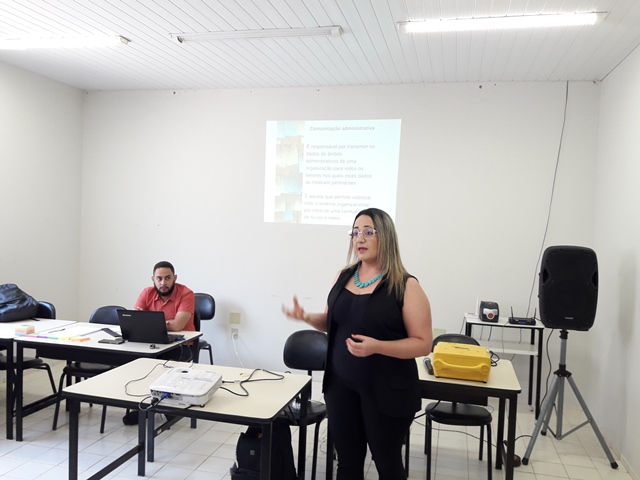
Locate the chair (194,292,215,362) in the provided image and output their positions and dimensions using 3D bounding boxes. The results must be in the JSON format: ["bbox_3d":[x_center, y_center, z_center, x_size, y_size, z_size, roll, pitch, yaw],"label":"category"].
[{"bbox_3d":[-1.290,0.974,5.048,0.460,0.860,0.540,2,3,15],"label":"chair"}]

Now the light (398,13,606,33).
[{"bbox_3d":[1.119,-1.350,3.270,1.235,0.055,0.100,2,3,15],"label":"light"}]

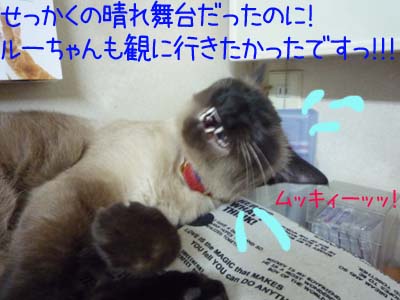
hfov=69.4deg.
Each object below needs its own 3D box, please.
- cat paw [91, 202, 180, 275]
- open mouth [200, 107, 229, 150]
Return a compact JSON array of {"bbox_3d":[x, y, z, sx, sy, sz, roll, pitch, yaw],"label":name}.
[{"bbox_3d":[-0.050,0.066,0.225,0.050,0.044,0.062,-19,35,-28],"label":"cat paw"},{"bbox_3d":[0.014,-0.024,0.310,0.022,0.022,0.037,-31,65,-23],"label":"open mouth"}]

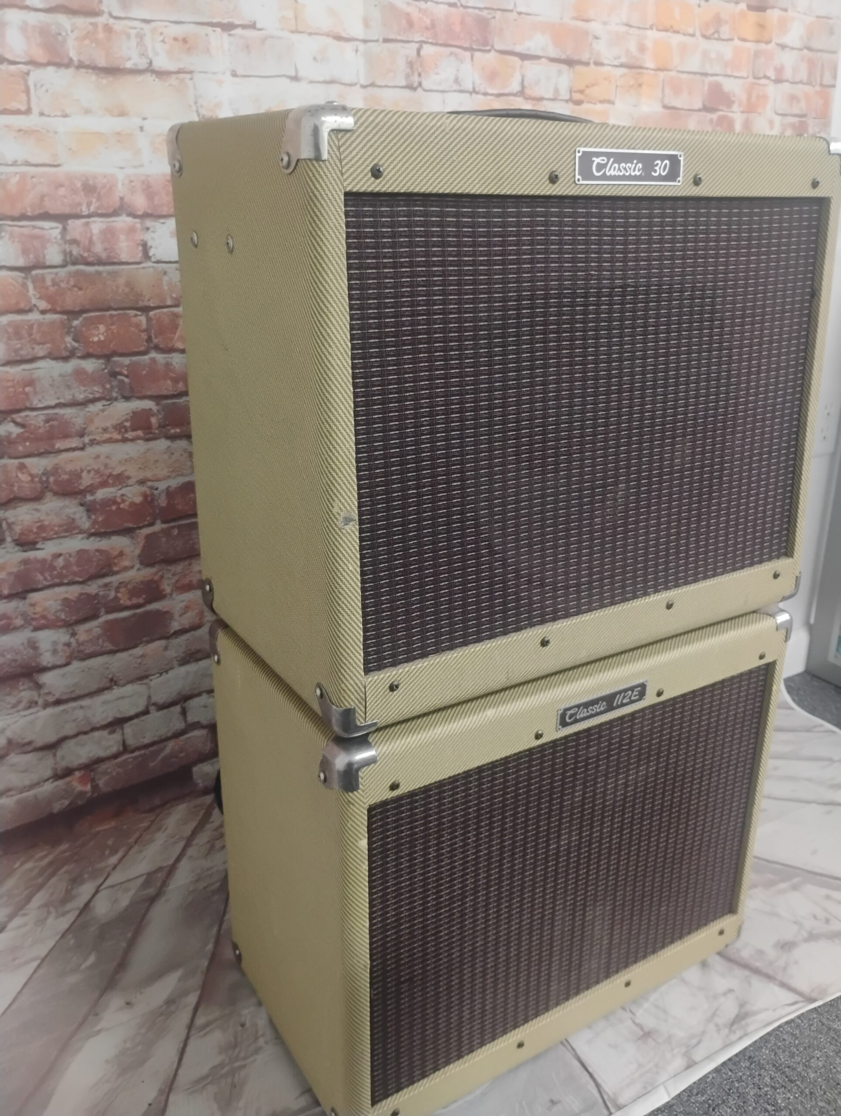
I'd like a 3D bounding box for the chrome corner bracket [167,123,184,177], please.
[{"bbox_3d":[-0.181,-0.333,0.738,0.039,0.039,0.045,-12,23,-29],"label":"chrome corner bracket"}]

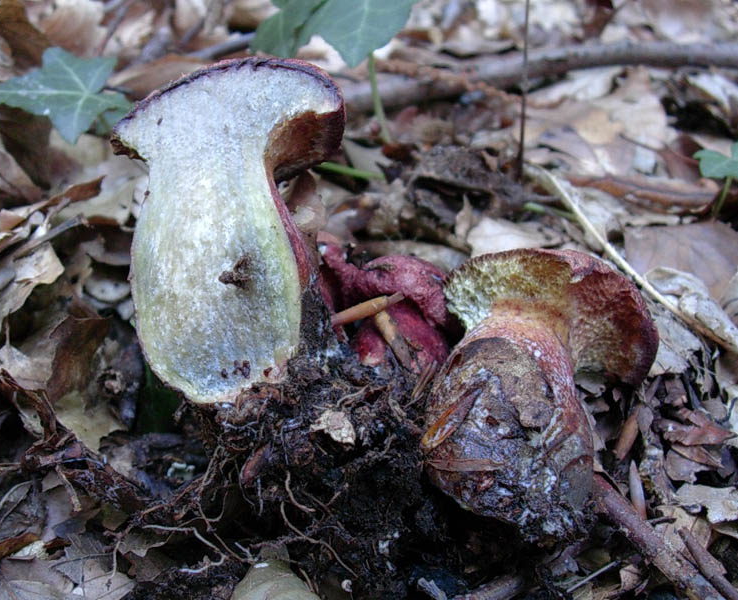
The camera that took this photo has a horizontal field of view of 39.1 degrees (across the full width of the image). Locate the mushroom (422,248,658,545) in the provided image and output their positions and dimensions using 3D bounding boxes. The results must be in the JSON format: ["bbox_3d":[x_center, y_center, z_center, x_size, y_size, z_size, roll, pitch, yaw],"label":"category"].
[{"bbox_3d":[0.063,0.035,0.383,0.081,0.076,0.094,13,54,0],"label":"mushroom"}]

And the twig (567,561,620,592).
[{"bbox_3d":[0.076,0.093,0.352,0.024,0.002,0.002,-18,36,-30],"label":"twig"}]

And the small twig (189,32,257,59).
[{"bbox_3d":[-0.100,-0.173,0.710,0.050,0.007,0.007,-24,39,-23],"label":"small twig"}]

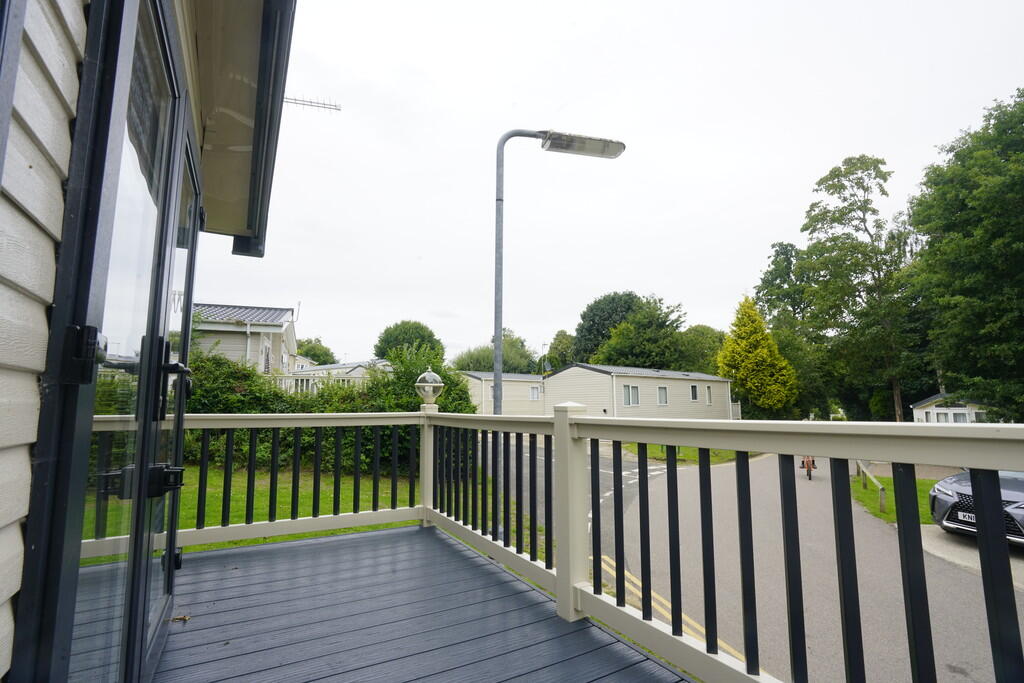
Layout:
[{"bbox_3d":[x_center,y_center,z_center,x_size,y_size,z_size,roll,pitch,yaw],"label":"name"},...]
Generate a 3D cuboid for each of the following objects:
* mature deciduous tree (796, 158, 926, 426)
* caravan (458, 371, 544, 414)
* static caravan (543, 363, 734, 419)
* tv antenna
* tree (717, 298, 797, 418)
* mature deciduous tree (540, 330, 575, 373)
[{"bbox_3d":[18.093,-2.283,25.050,6.200,15.800,6.200,-6,-10,36],"label":"mature deciduous tree"},{"bbox_3d":[0.946,3.540,28.612,9.200,3.140,3.850,6,-10,-37],"label":"caravan"},{"bbox_3d":[6.378,2.898,22.846,9.200,3.130,3.850,6,-10,-37],"label":"static caravan"},{"bbox_3d":[-2.560,-2.916,5.916,0.950,0.220,0.120,2,-8,-13],"label":"tv antenna"},{"bbox_3d":[13.360,1.330,26.367,4.000,7.600,4.000,-4,-9,27],"label":"tree"},{"bbox_3d":[4.800,3.283,48.004,5.500,9.070,5.500,-1,-8,6],"label":"mature deciduous tree"}]

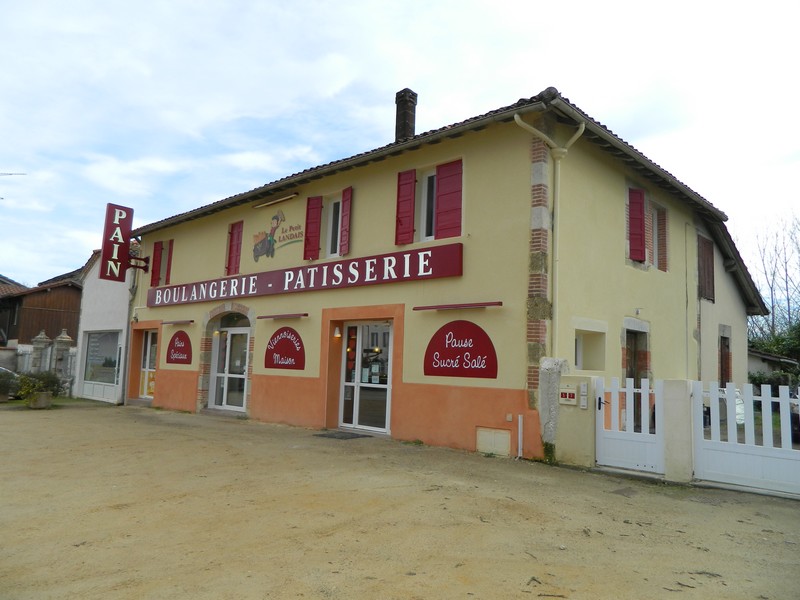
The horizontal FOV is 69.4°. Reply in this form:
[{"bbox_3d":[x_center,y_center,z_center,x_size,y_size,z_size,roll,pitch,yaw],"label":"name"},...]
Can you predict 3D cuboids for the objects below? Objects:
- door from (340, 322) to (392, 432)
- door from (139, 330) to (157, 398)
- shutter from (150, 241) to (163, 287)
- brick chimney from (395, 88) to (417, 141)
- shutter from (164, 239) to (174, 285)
[{"bbox_3d":[-0.675,1.662,12.583,1.660,2.380,0.090,-4,-9,43],"label":"door"},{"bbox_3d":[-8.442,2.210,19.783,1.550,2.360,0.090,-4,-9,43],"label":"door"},{"bbox_3d":[-8.103,-1.197,19.282,0.460,1.490,0.050,-4,-9,43],"label":"shutter"},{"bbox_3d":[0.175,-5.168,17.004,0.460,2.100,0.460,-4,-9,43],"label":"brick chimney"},{"bbox_3d":[-7.487,-1.219,18.835,0.410,1.470,0.050,-4,-9,43],"label":"shutter"}]

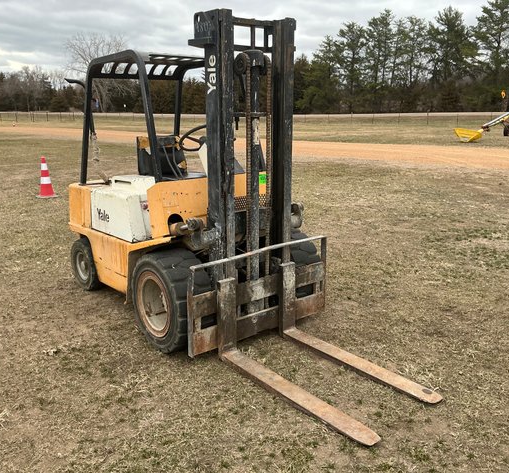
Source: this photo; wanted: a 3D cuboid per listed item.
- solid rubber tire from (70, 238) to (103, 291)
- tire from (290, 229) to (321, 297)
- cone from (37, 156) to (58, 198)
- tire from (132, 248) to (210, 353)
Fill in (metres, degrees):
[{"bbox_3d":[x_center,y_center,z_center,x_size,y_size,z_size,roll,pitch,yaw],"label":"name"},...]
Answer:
[{"bbox_3d":[-1.469,0.247,4.654,0.476,0.476,0.170,12,19,40],"label":"solid rubber tire"},{"bbox_3d":[0.227,0.272,4.185,0.279,0.661,0.661,-12,18,-38],"label":"tire"},{"bbox_3d":[-3.705,-1.054,9.045,0.368,0.724,0.368,-6,15,-22],"label":"cone"},{"bbox_3d":[-0.574,0.435,3.536,0.279,0.661,0.661,-12,18,-38],"label":"tire"}]

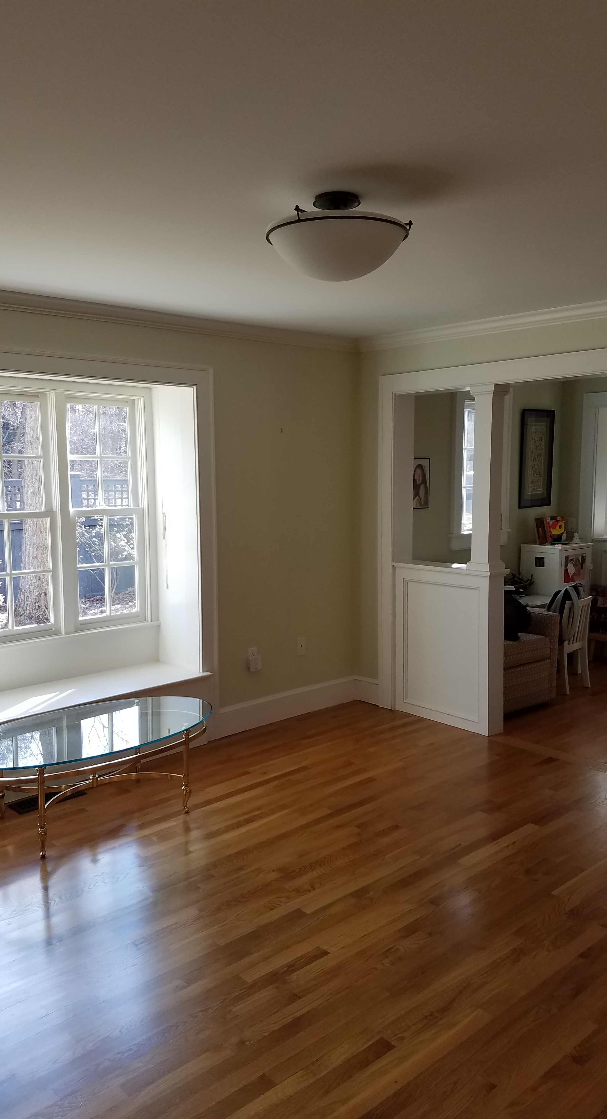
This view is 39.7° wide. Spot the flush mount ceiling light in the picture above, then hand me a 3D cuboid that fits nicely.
[{"bbox_3d":[0.103,-0.971,2.551,0.445,0.238,0.445,0,7,0],"label":"flush mount ceiling light"}]

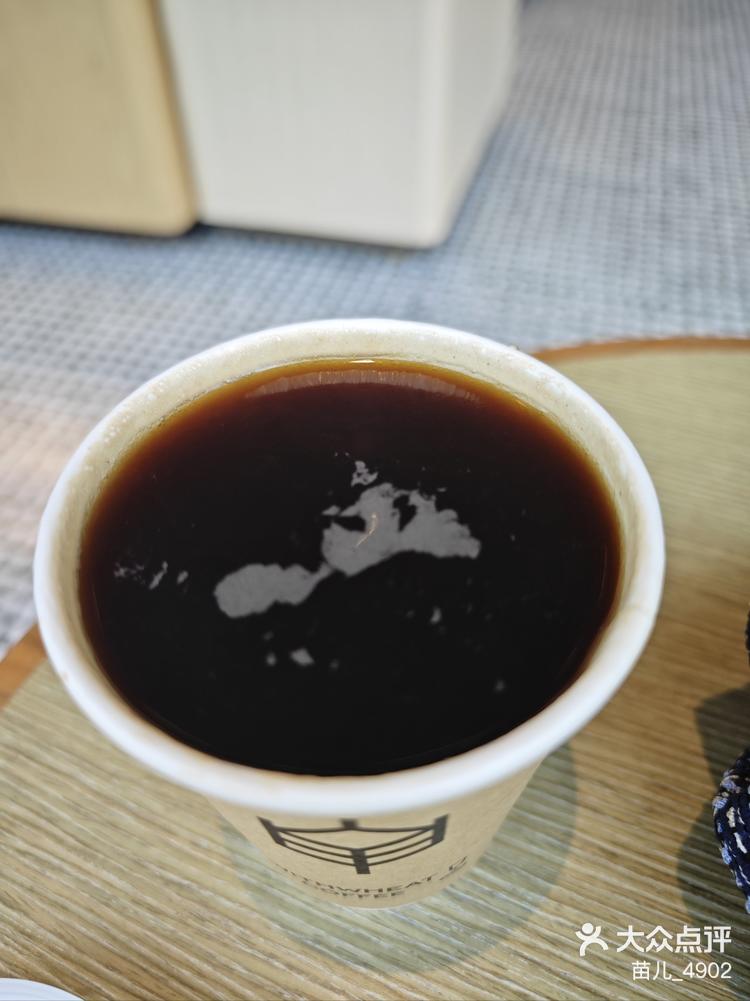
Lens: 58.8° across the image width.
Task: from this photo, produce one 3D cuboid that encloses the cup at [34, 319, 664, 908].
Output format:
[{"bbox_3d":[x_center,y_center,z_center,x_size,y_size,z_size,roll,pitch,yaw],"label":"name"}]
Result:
[{"bbox_3d":[-0.002,0.032,0.132,0.088,0.099,0.088,-1,47,1],"label":"cup"}]

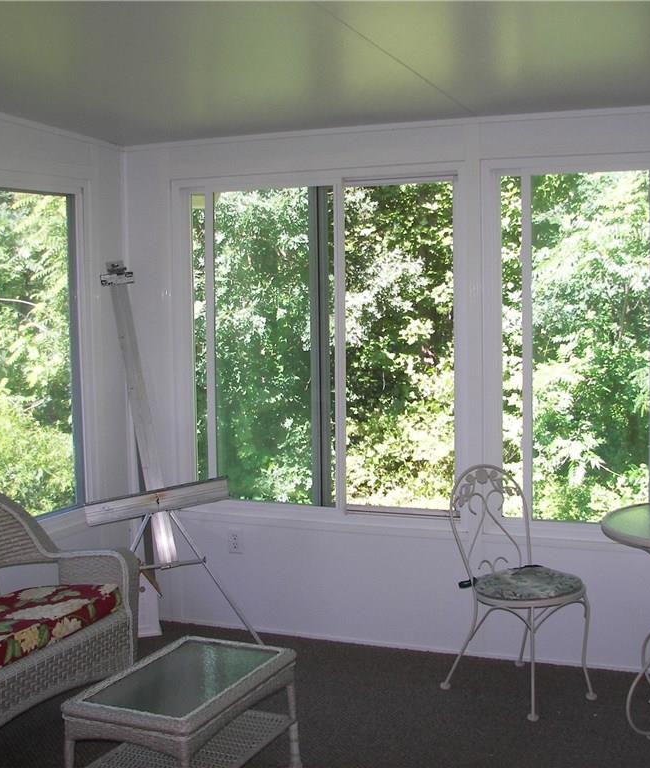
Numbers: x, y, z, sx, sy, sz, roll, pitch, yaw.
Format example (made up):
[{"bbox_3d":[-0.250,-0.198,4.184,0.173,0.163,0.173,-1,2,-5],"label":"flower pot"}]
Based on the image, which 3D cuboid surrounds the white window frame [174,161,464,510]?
[{"bbox_3d":[-0.036,-0.175,4.793,1.370,1.490,0.100,1,5,23],"label":"white window frame"}]

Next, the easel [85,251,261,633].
[{"bbox_3d":[-0.652,0.309,4.734,0.800,1.680,0.580,-2,4,-16],"label":"easel"}]

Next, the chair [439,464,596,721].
[{"bbox_3d":[0.765,0.770,4.124,0.450,0.880,0.500,-4,5,-35],"label":"chair"}]

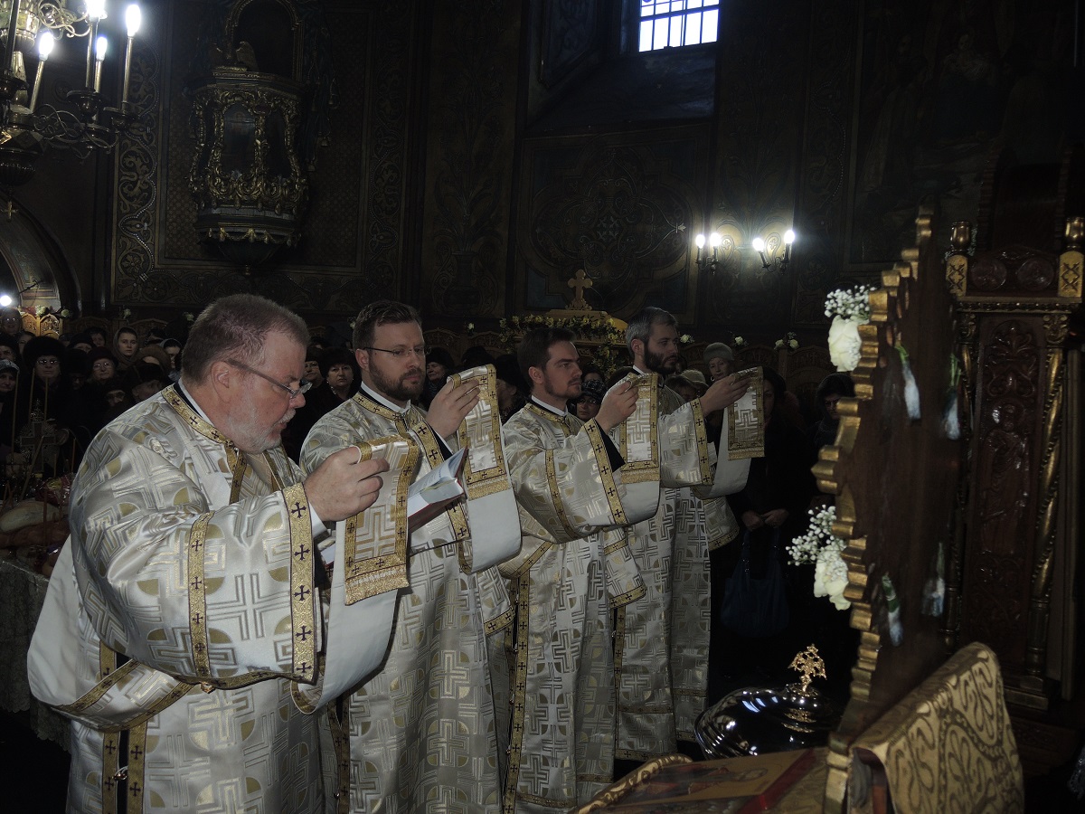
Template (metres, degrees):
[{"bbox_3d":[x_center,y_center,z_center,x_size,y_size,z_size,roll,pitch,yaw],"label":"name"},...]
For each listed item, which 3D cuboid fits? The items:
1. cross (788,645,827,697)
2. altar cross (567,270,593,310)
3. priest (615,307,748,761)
[{"bbox_3d":[0.559,0.554,1.850,0.083,0.102,0.015,10,3,20],"label":"cross"},{"bbox_3d":[0.334,-1.041,7.800,0.235,0.355,0.060,4,3,20],"label":"altar cross"},{"bbox_3d":[0.485,0.499,3.400,0.620,1.760,0.620,4,3,23],"label":"priest"}]

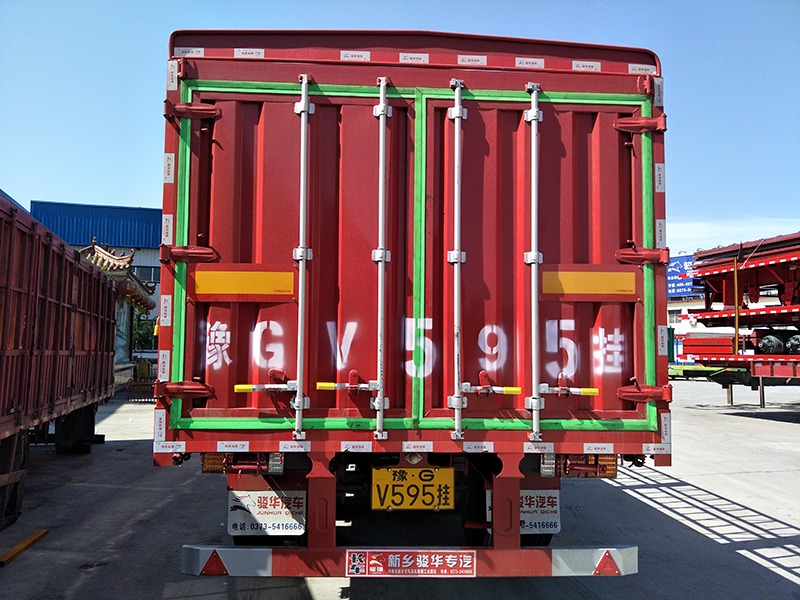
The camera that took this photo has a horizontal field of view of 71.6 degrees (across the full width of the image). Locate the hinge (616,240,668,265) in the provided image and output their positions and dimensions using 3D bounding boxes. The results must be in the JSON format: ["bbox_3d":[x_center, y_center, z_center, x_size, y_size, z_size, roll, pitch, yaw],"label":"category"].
[{"bbox_3d":[1.221,-0.219,2.793,0.270,0.090,0.070,1,-3,-2],"label":"hinge"}]

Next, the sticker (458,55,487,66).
[{"bbox_3d":[0.373,-1.226,2.845,0.150,0.052,0.010,1,-3,-2],"label":"sticker"}]

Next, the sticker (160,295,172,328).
[{"bbox_3d":[-1.141,0.053,2.710,0.053,0.150,0.010,1,-3,-2],"label":"sticker"}]

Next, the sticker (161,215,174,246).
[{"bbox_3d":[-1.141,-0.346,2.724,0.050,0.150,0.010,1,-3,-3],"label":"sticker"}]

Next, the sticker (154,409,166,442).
[{"bbox_3d":[-1.156,0.604,2.671,0.050,0.150,0.010,1,-3,-3],"label":"sticker"}]

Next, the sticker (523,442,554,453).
[{"bbox_3d":[0.688,0.732,2.738,0.150,0.050,0.006,1,-3,-3],"label":"sticker"}]

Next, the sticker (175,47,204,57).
[{"bbox_3d":[-1.057,-1.243,2.786,0.150,0.052,0.010,1,-3,-2],"label":"sticker"}]

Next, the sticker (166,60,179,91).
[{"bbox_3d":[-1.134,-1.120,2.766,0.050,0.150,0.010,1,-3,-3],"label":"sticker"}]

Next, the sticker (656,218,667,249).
[{"bbox_3d":[1.335,-0.338,2.837,0.050,0.150,0.010,1,-3,-3],"label":"sticker"}]

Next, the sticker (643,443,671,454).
[{"bbox_3d":[1.283,0.743,2.765,0.145,0.050,0.006,1,-3,-3],"label":"sticker"}]

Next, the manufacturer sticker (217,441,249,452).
[{"bbox_3d":[-0.801,0.708,2.670,0.150,0.050,0.006,1,-3,-3],"label":"manufacturer sticker"}]

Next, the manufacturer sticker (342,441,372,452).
[{"bbox_3d":[-0.213,0.716,2.708,0.150,0.050,0.010,1,-3,-3],"label":"manufacturer sticker"}]

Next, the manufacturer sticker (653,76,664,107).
[{"bbox_3d":[1.341,-1.079,2.877,0.050,0.150,0.010,1,-3,-3],"label":"manufacturer sticker"}]

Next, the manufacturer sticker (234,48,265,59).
[{"bbox_3d":[-0.762,-1.249,2.811,0.150,0.050,0.006,1,-3,-3],"label":"manufacturer sticker"}]

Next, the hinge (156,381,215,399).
[{"bbox_3d":[-1.031,0.430,2.663,0.270,0.090,0.070,1,-3,-2],"label":"hinge"}]

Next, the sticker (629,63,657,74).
[{"bbox_3d":[1.270,-1.208,2.904,0.150,0.050,0.006,1,-3,-3],"label":"sticker"}]

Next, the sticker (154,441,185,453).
[{"bbox_3d":[-1.109,0.709,2.674,0.150,0.052,0.010,1,-3,-2],"label":"sticker"}]

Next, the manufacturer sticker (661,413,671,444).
[{"bbox_3d":[1.335,0.644,2.780,0.053,0.150,0.010,1,-3,-2],"label":"manufacturer sticker"}]

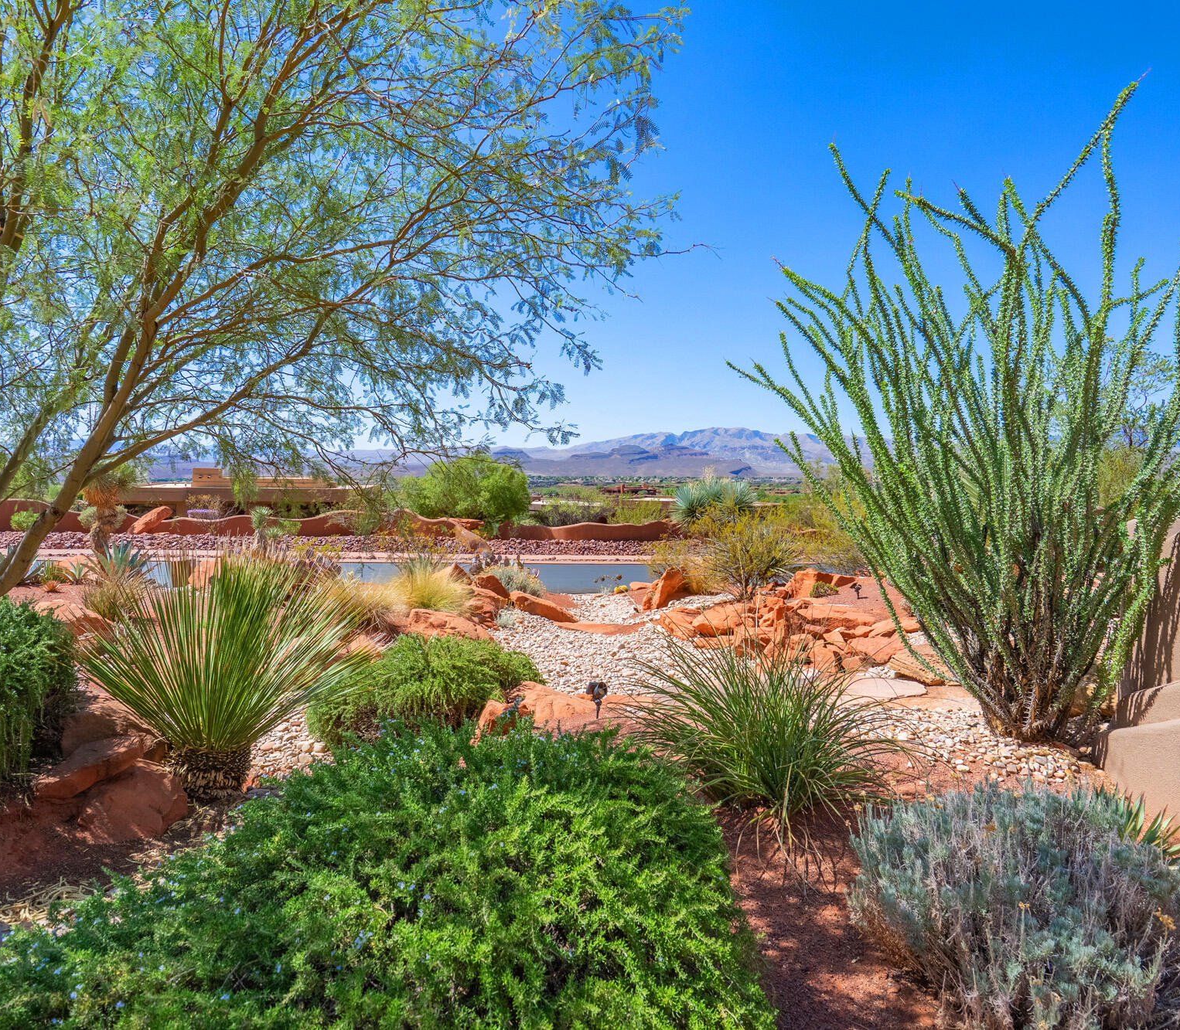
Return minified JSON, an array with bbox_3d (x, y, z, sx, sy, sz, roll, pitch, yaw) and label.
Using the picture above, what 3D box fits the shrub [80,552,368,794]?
[{"bbox_3d":[-1.790,0.759,3.400,1.320,1.130,1.320,0,3,0],"label":"shrub"}]

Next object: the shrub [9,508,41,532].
[{"bbox_3d":[-20.981,0.179,25.500,1.020,0.870,1.000,0,3,0],"label":"shrub"}]

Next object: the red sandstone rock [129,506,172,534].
[{"bbox_3d":[-16.319,0.202,25.500,1.609,1.001,0.900,0,3,0],"label":"red sandstone rock"}]

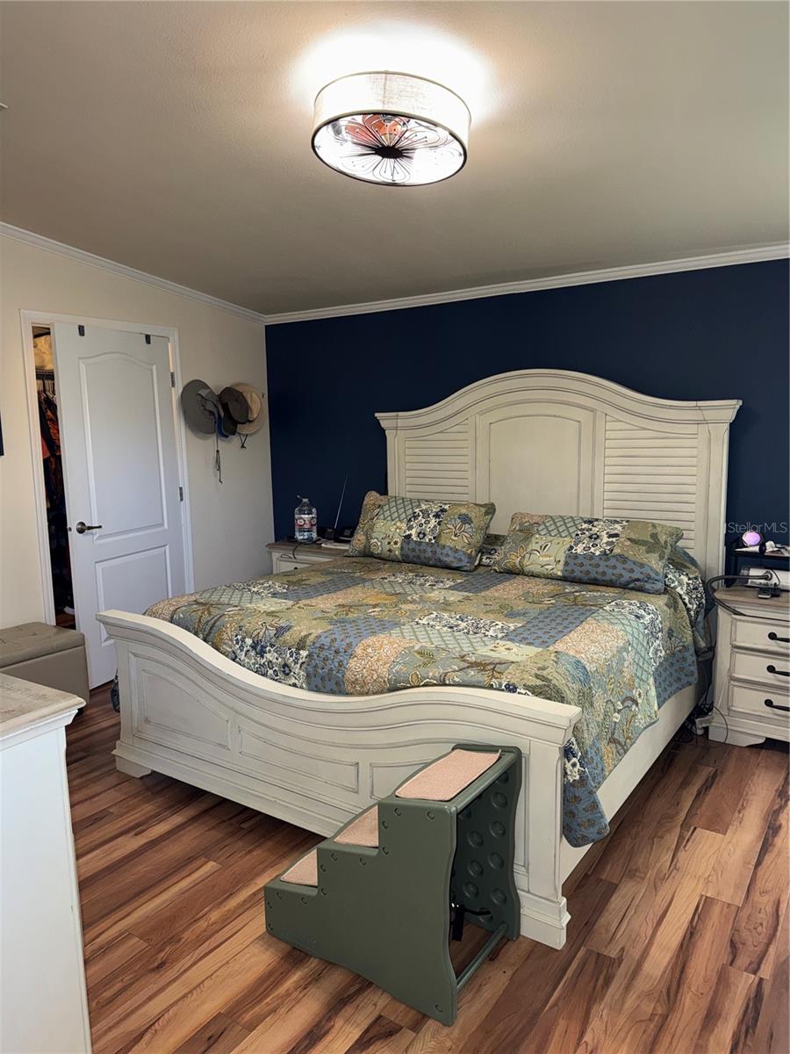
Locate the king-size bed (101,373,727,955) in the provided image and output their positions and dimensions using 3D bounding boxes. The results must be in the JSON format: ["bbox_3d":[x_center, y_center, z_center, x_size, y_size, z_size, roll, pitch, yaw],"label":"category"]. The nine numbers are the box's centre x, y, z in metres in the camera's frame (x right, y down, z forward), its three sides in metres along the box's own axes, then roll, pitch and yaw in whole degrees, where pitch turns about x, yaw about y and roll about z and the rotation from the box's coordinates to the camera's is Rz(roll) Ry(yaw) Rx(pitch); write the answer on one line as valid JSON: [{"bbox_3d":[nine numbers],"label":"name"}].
[{"bbox_3d":[0.208,0.122,3.360,2.157,1.759,2.166,4,9,34],"label":"king-size bed"}]

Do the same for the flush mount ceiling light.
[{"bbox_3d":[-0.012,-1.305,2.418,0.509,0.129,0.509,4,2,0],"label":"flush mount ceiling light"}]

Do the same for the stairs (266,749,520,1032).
[{"bbox_3d":[-0.015,0.894,2.073,0.652,0.583,0.371,4,9,34],"label":"stairs"}]

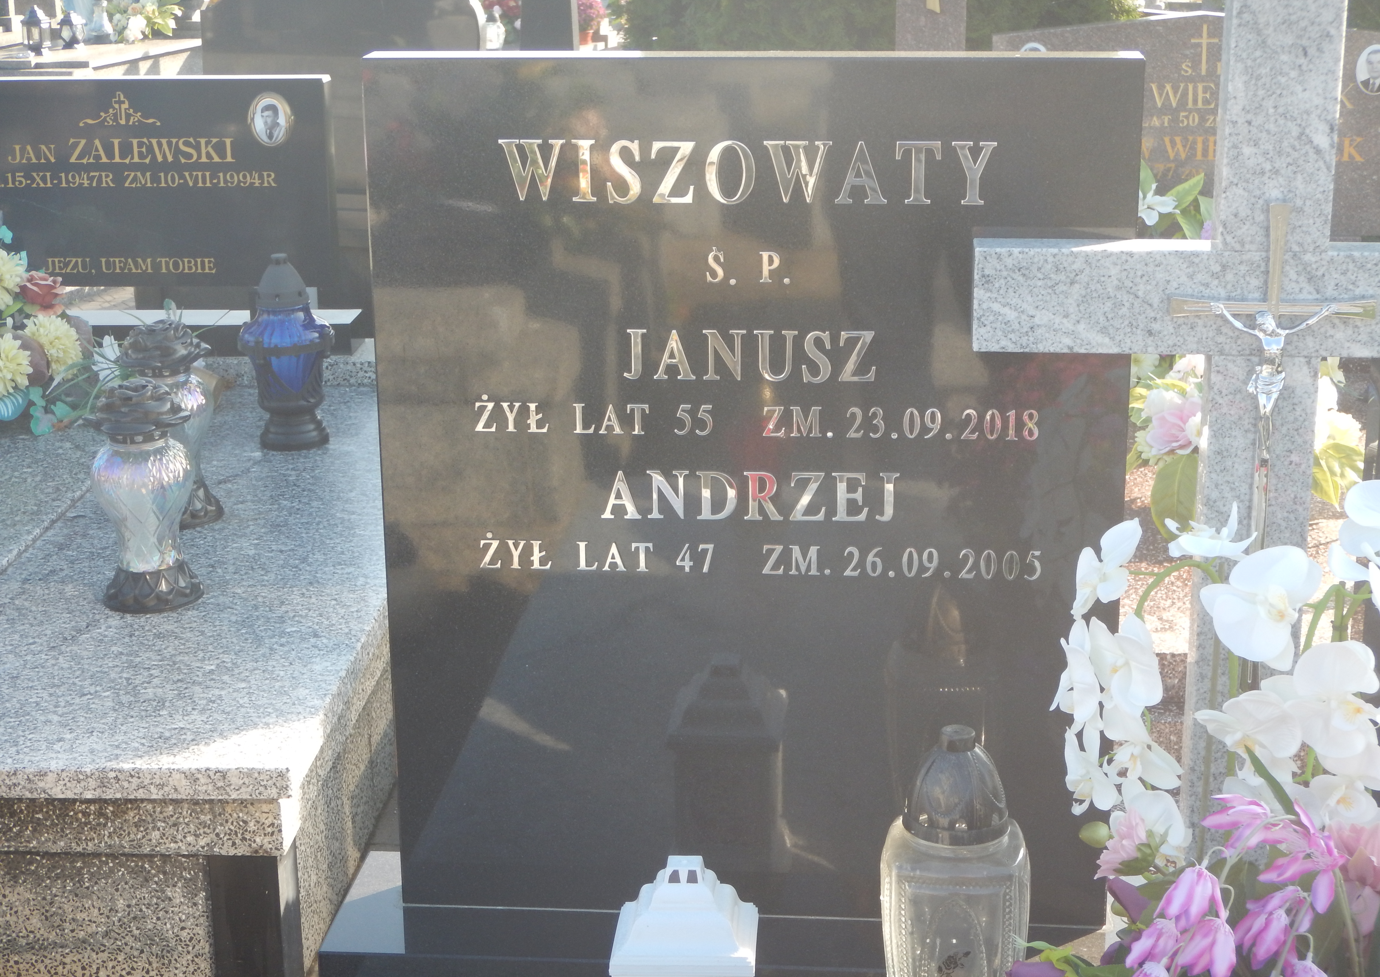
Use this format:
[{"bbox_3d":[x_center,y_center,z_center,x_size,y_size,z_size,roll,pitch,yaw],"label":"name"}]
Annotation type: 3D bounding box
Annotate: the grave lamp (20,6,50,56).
[{"bbox_3d":[-3.376,-2.369,11.526,0.155,0.252,0.150,1,16,5],"label":"grave lamp"}]

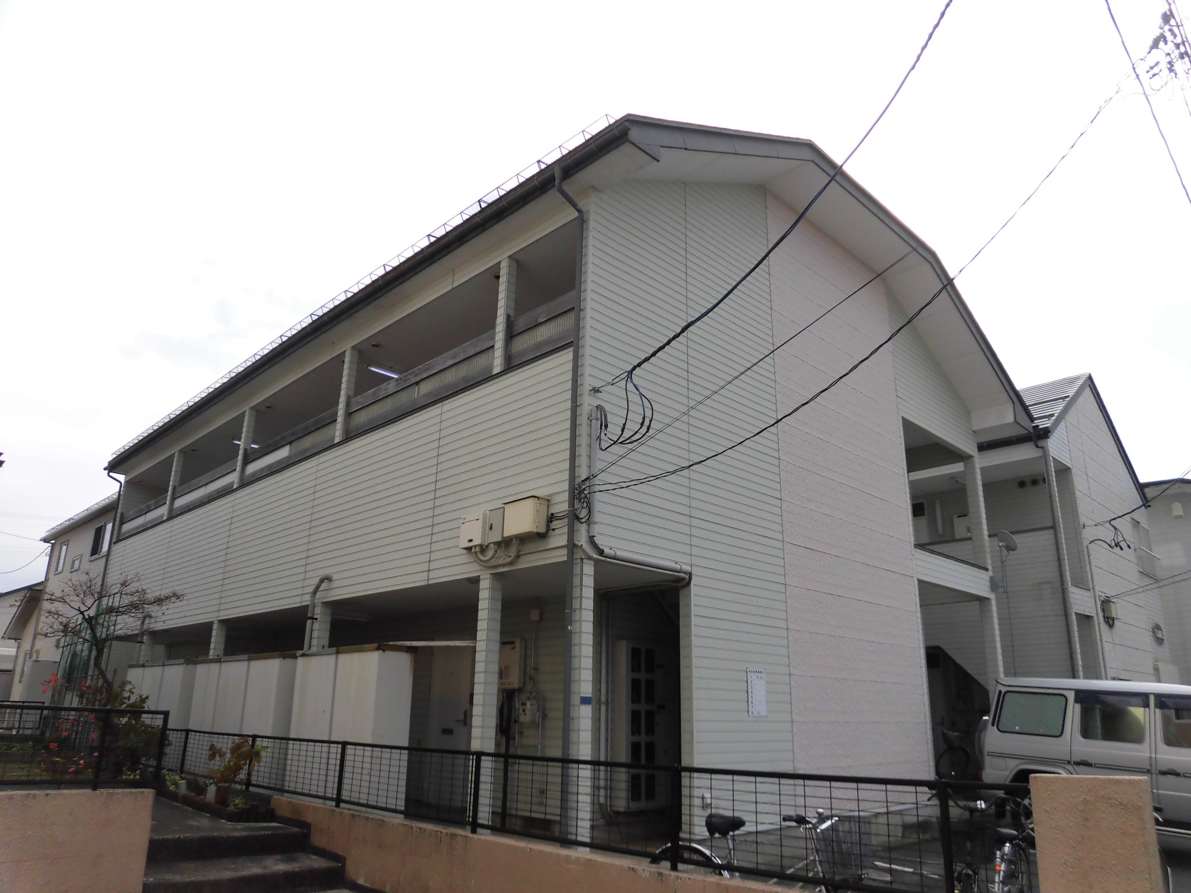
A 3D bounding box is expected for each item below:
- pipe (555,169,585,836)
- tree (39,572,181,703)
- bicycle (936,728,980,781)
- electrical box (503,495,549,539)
[{"bbox_3d":[-0.295,0.157,6.741,0.370,5.600,0.075,18,-25,-41],"label":"pipe"},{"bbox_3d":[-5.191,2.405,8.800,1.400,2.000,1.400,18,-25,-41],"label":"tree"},{"bbox_3d":[6.704,5.348,14.281,0.550,1.000,1.700,18,-25,-41],"label":"bicycle"},{"bbox_3d":[-0.603,0.620,7.088,0.155,0.299,0.410,18,-25,-41],"label":"electrical box"}]

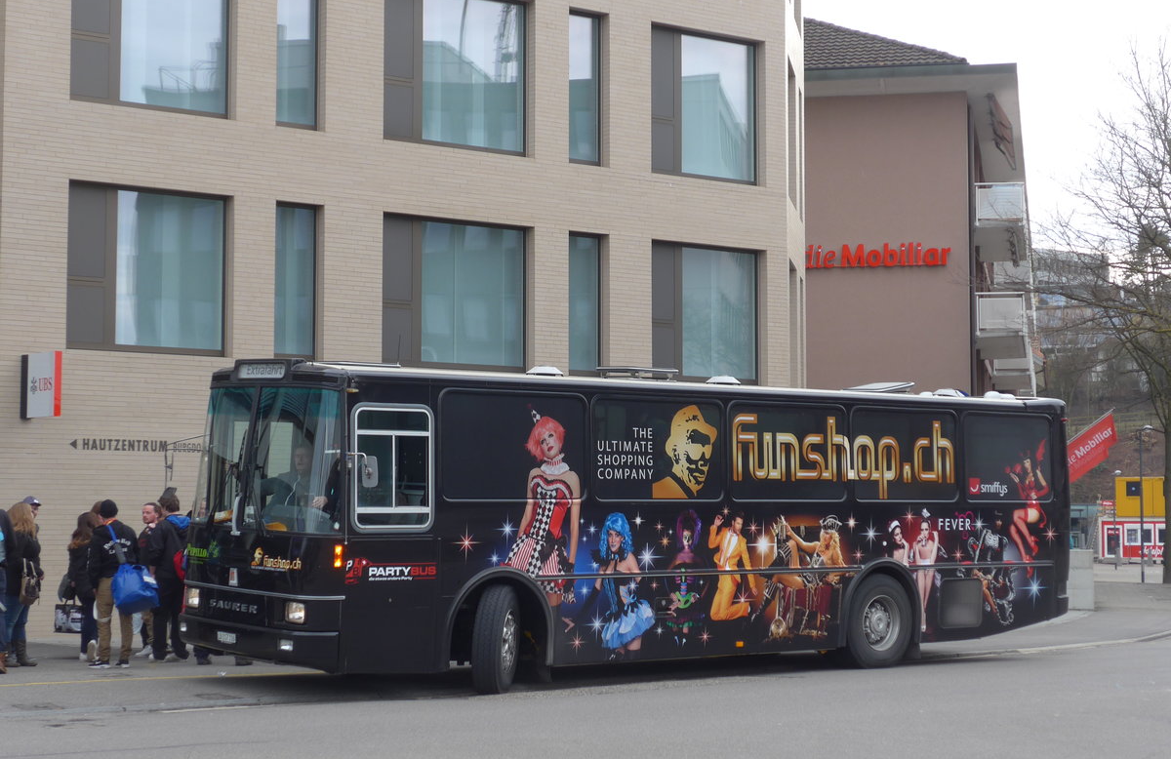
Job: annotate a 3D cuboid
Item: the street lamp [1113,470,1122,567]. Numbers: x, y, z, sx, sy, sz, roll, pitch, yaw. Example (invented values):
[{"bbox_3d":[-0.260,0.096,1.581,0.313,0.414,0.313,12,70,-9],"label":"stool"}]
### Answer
[{"bbox_3d":[28.621,7.552,120.000,0.500,5.350,0.380,0,-5,6],"label":"street lamp"}]

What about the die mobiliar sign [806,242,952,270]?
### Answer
[{"bbox_3d":[7.236,-3.069,55.500,3.720,0.620,0.150,-1,-5,11],"label":"die mobiliar sign"}]

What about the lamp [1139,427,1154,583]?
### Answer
[{"bbox_3d":[19.361,4.291,77.000,0.500,5.452,0.380,0,-5,6],"label":"lamp"}]

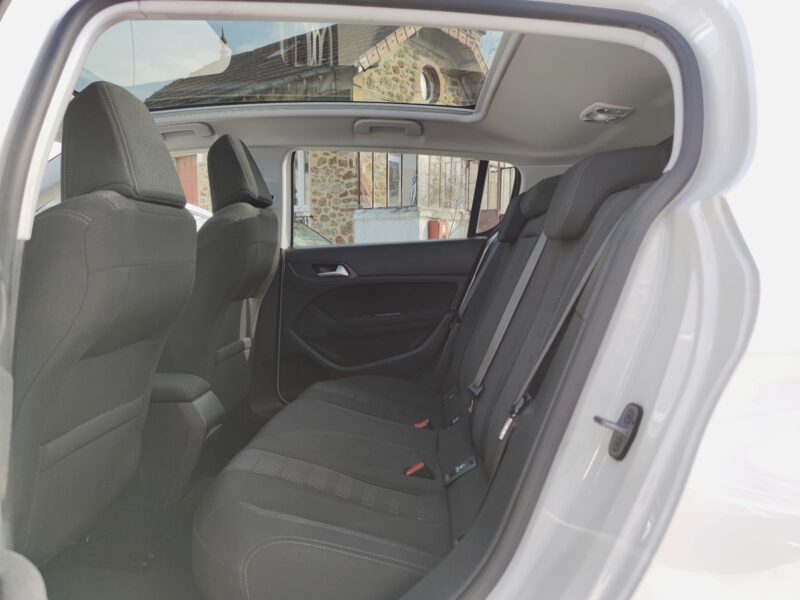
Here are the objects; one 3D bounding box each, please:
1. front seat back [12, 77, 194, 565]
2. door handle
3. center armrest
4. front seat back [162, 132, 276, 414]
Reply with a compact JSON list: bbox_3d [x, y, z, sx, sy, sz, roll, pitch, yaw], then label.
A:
[{"bbox_3d":[-0.633,0.027,1.085,0.300,0.830,0.500,12,6,1],"label":"front seat back"},{"bbox_3d":[-0.253,-0.108,2.112,0.125,0.050,0.040,0,6,2],"label":"door handle"},{"bbox_3d":[-0.678,0.225,1.469,0.310,0.068,0.180,0,6,2],"label":"center armrest"},{"bbox_3d":[-0.604,-0.060,1.799,0.300,0.840,0.500,12,6,1],"label":"front seat back"}]

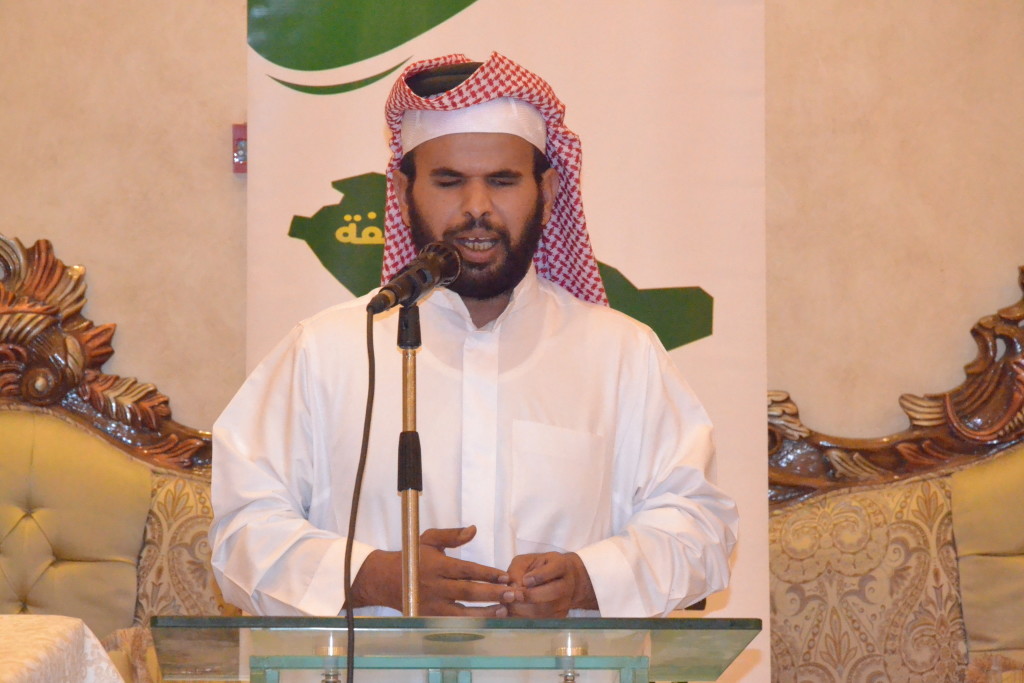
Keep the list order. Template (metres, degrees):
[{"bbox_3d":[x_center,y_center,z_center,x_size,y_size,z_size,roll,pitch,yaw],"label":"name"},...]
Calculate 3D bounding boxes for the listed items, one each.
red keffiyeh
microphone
[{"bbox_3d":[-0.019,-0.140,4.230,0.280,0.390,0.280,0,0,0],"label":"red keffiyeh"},{"bbox_3d":[-0.110,-0.066,3.940,0.054,0.056,0.200,0,16,27],"label":"microphone"}]

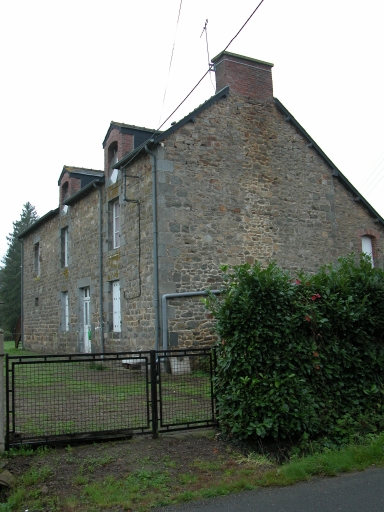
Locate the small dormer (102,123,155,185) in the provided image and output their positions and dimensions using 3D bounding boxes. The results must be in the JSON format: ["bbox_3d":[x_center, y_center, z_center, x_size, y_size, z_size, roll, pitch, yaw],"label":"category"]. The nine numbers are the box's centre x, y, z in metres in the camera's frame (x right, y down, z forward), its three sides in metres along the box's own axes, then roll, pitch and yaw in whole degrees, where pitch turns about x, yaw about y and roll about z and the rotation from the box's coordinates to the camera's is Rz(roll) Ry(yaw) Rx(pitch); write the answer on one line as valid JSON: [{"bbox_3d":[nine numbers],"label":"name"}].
[{"bbox_3d":[-1.961,-3.588,18.569,2.000,2.150,1.720,2,-8,-30],"label":"small dormer"}]

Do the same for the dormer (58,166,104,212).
[{"bbox_3d":[-4.819,-2.893,23.498,2.000,2.150,1.760,2,-8,-30],"label":"dormer"}]

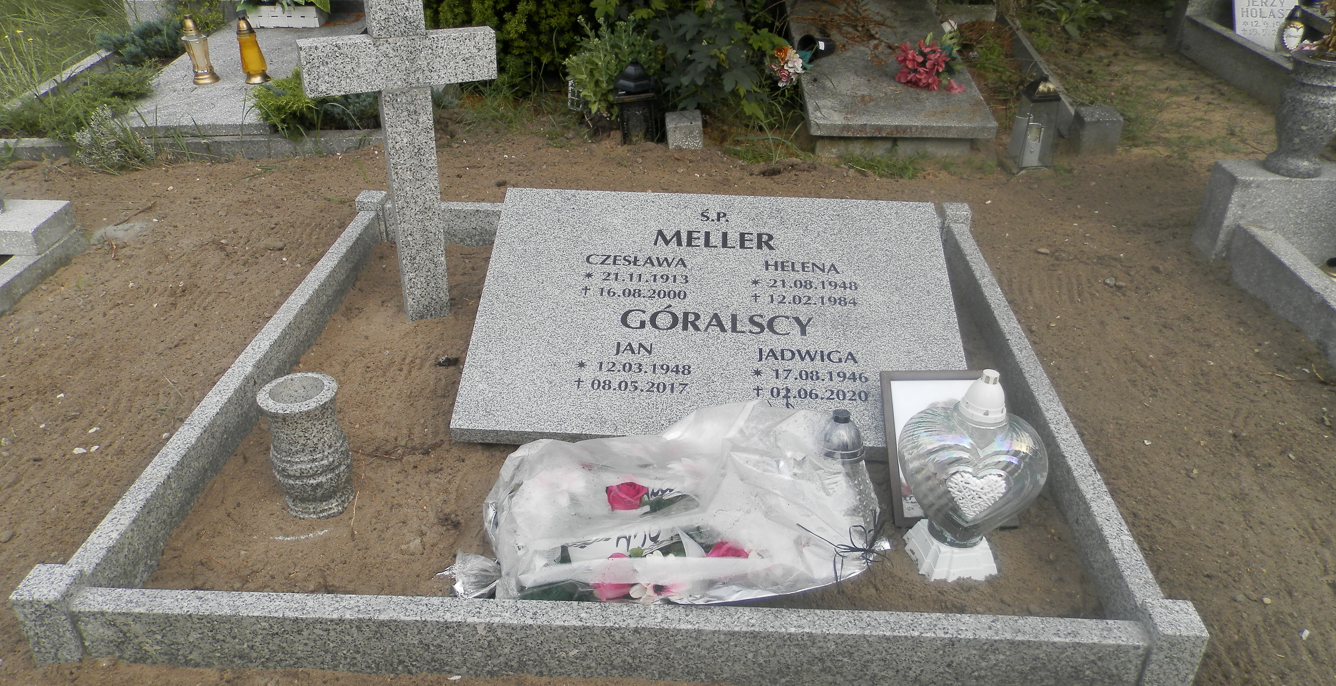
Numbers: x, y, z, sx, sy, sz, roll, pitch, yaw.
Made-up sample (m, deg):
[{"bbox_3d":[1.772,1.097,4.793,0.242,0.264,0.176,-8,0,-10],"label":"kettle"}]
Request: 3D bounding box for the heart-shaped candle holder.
[{"bbox_3d":[0.551,0.217,1.773,0.242,0.384,0.140,-1,30,-2],"label":"heart-shaped candle holder"}]

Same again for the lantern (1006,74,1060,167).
[{"bbox_3d":[1.453,-0.879,3.795,0.145,0.331,0.145,2,30,3],"label":"lantern"}]

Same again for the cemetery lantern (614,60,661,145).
[{"bbox_3d":[-0.124,-1.021,4.055,0.170,0.337,0.170,2,30,3],"label":"cemetery lantern"}]

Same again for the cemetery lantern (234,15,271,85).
[{"bbox_3d":[-1.864,-1.312,4.314,0.105,0.285,0.105,2,30,3],"label":"cemetery lantern"}]

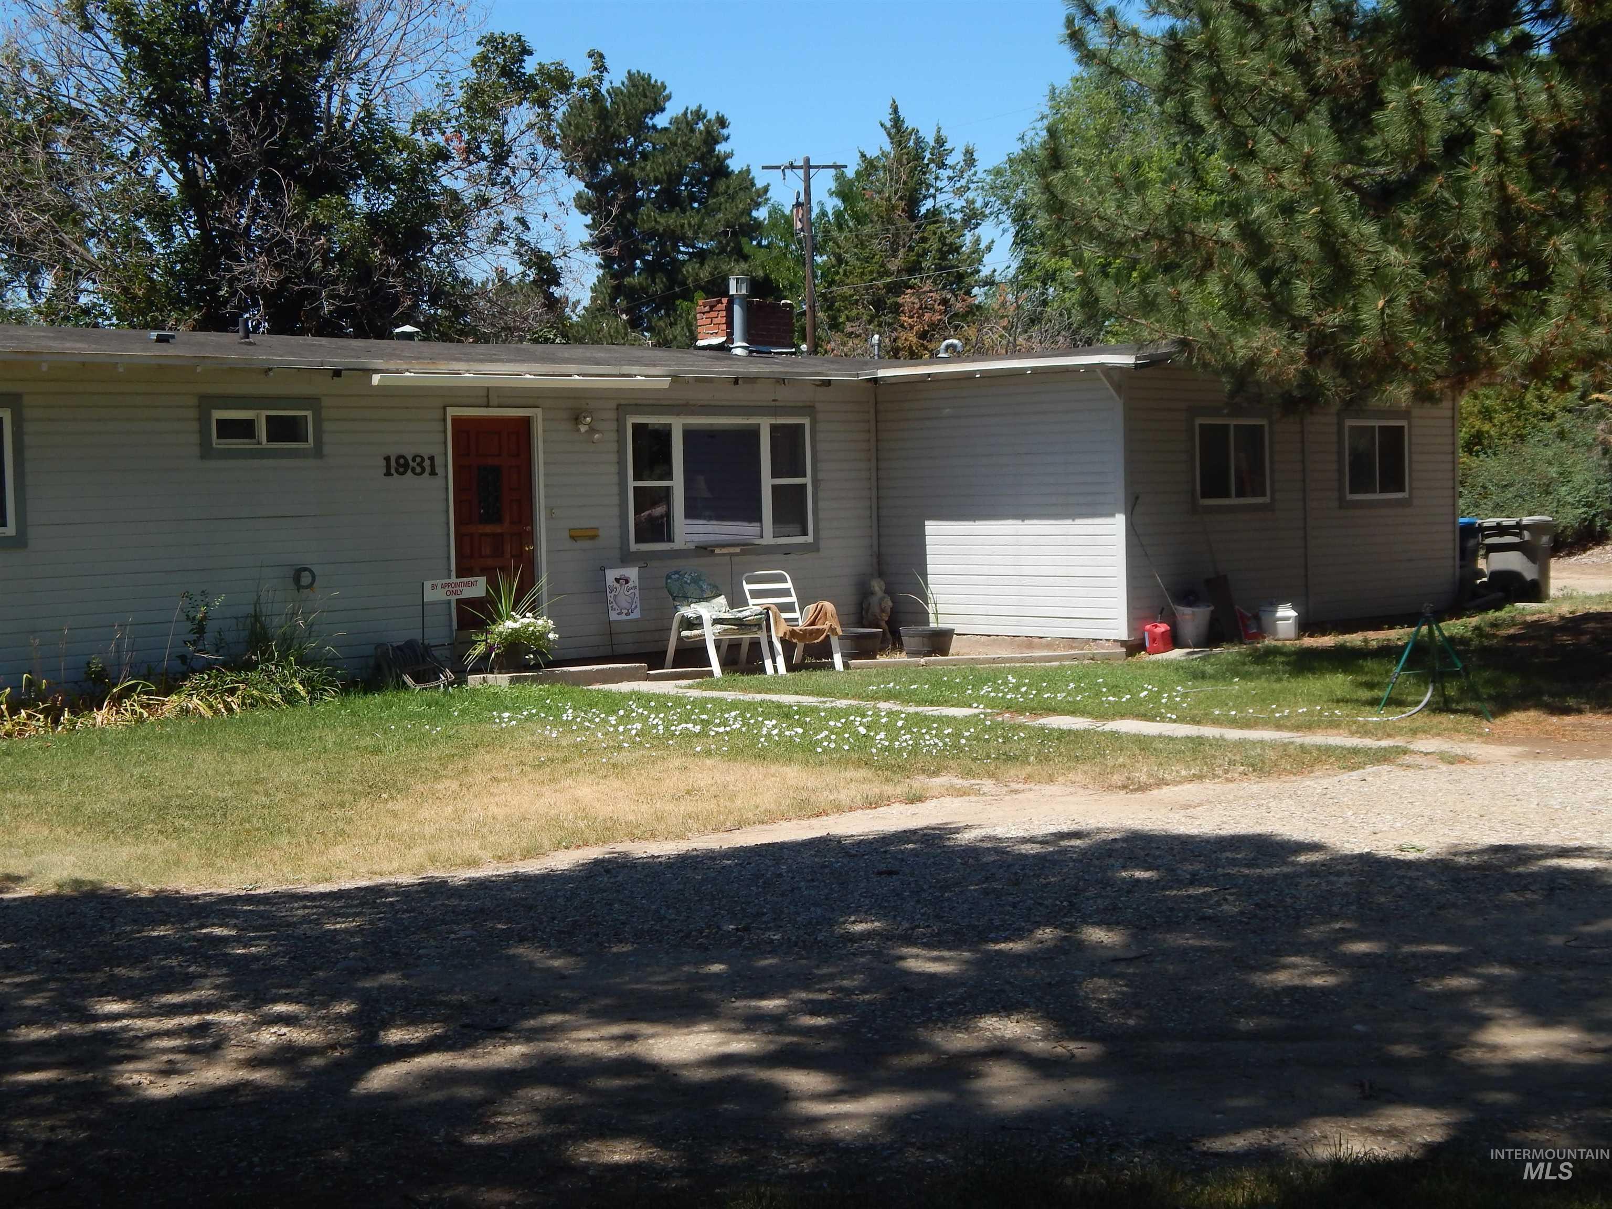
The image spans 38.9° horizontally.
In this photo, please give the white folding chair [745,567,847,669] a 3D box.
[{"bbox_3d":[-0.167,0.154,21.627,0.650,0.920,0.760,-4,4,-36],"label":"white folding chair"}]

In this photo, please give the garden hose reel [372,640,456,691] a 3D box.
[{"bbox_3d":[-3.667,0.535,21.287,0.457,0.426,0.690,-4,4,-42],"label":"garden hose reel"}]

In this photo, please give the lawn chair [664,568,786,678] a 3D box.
[{"bbox_3d":[-0.826,0.164,21.377,0.660,0.920,0.760,-4,4,-39],"label":"lawn chair"}]

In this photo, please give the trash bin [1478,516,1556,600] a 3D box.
[{"bbox_3d":[9.074,-0.578,29.100,0.840,1.100,0.680,-4,4,-43],"label":"trash bin"}]

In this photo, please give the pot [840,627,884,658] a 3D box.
[{"bbox_3d":[0.501,0.387,23.000,0.570,0.320,0.570,-1,3,0],"label":"pot"}]

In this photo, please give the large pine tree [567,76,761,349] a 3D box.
[{"bbox_3d":[-3.833,-7.672,60.324,5.600,12.790,5.600,-1,3,0],"label":"large pine tree"}]

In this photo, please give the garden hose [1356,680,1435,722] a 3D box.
[{"bbox_3d":[4.176,0.682,16.150,0.600,0.290,0.150,-2,3,-21],"label":"garden hose"}]

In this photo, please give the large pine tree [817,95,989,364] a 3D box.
[{"bbox_3d":[2.799,-8.154,66.325,5.200,12.820,5.200,-1,3,0],"label":"large pine tree"}]

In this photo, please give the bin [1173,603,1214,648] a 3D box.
[{"bbox_3d":[3.976,0.219,23.350,0.390,0.420,0.390,-1,3,0],"label":"bin"}]

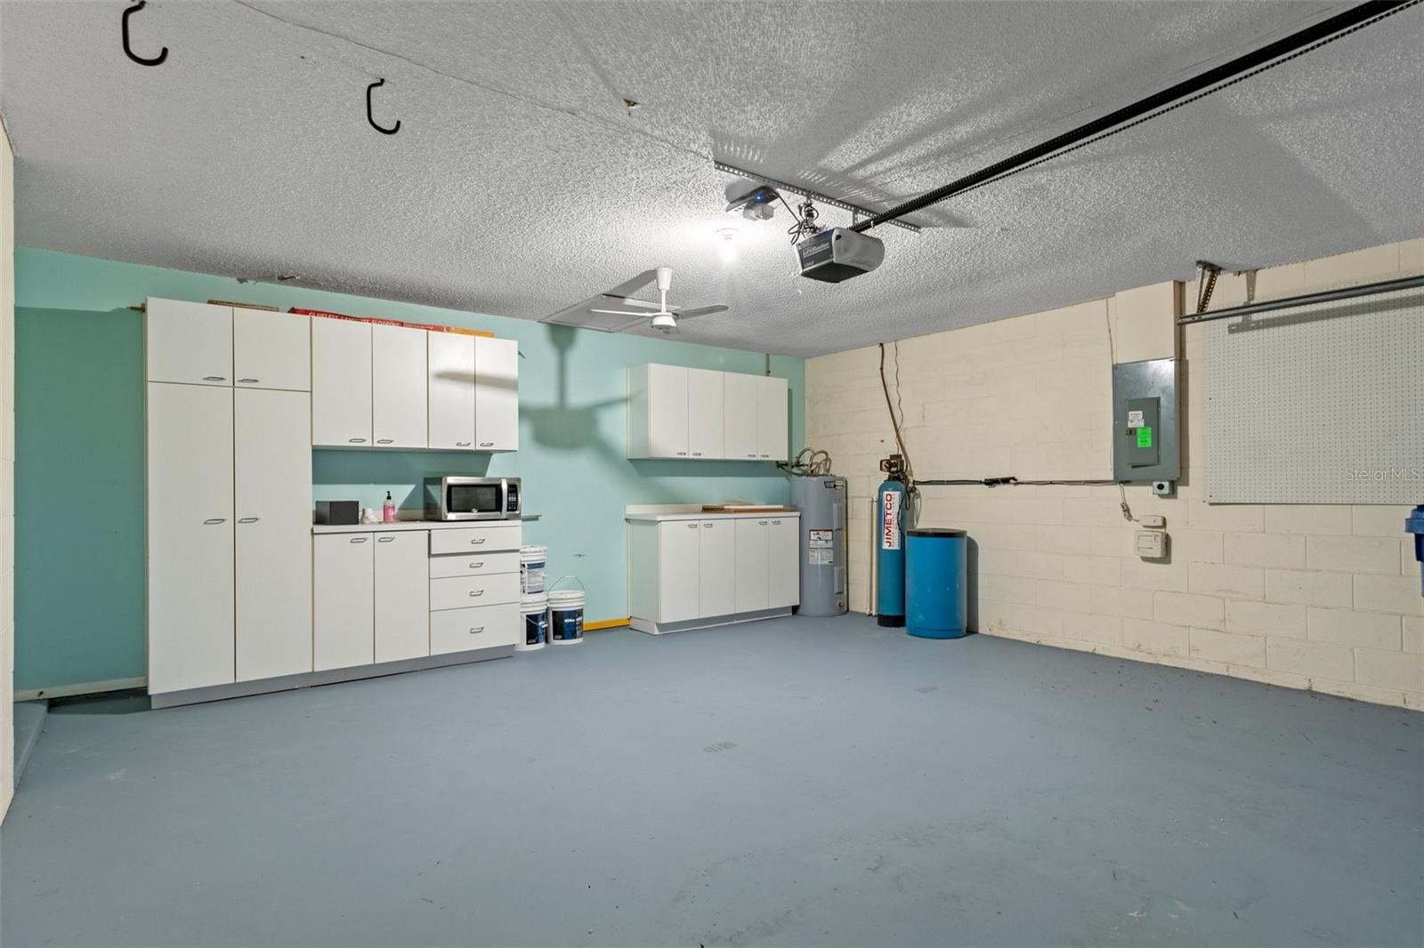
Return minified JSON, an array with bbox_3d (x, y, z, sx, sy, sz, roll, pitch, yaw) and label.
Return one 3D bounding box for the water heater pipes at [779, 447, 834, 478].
[{"bbox_3d":[0.912,-0.119,6.990,0.364,0.291,0.433,1,-2,-37],"label":"water heater pipes"}]

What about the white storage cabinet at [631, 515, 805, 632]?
[{"bbox_3d":[0.052,0.809,6.194,1.554,0.936,0.549,0,-1,-38],"label":"white storage cabinet"}]

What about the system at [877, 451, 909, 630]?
[{"bbox_3d":[1.580,0.681,6.200,0.255,1.262,0.255,-1,-1,14],"label":"system"}]

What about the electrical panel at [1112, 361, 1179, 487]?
[{"bbox_3d":[2.899,-0.348,4.750,0.088,0.793,0.373,0,-2,-36],"label":"electrical panel"}]

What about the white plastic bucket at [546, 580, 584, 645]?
[{"bbox_3d":[-1.104,1.050,5.413,0.286,0.445,0.286,0,0,0],"label":"white plastic bucket"}]

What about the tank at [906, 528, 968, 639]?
[{"bbox_3d":[1.828,0.877,5.792,0.476,0.828,0.476,0,-1,-38],"label":"tank"}]

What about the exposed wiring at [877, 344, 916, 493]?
[{"bbox_3d":[1.643,-0.516,6.383,0.140,1.387,0.380,0,-1,-38],"label":"exposed wiring"}]

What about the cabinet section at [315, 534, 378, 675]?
[{"bbox_3d":[-2.381,0.778,4.528,0.334,0.815,0.483,1,-2,-37],"label":"cabinet section"}]

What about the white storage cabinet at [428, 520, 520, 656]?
[{"bbox_3d":[-1.747,0.795,5.047,0.610,0.850,0.490,0,-2,-36],"label":"white storage cabinet"}]

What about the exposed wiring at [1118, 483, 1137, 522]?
[{"bbox_3d":[2.831,0.195,4.870,0.050,0.260,0.110,0,-2,-36],"label":"exposed wiring"}]

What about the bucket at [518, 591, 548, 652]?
[{"bbox_3d":[-1.376,1.125,5.360,0.298,0.375,0.298,0,-1,-14],"label":"bucket"}]

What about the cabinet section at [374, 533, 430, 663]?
[{"bbox_3d":[-2.114,0.781,4.726,0.331,0.815,0.483,1,-2,-37],"label":"cabinet section"}]

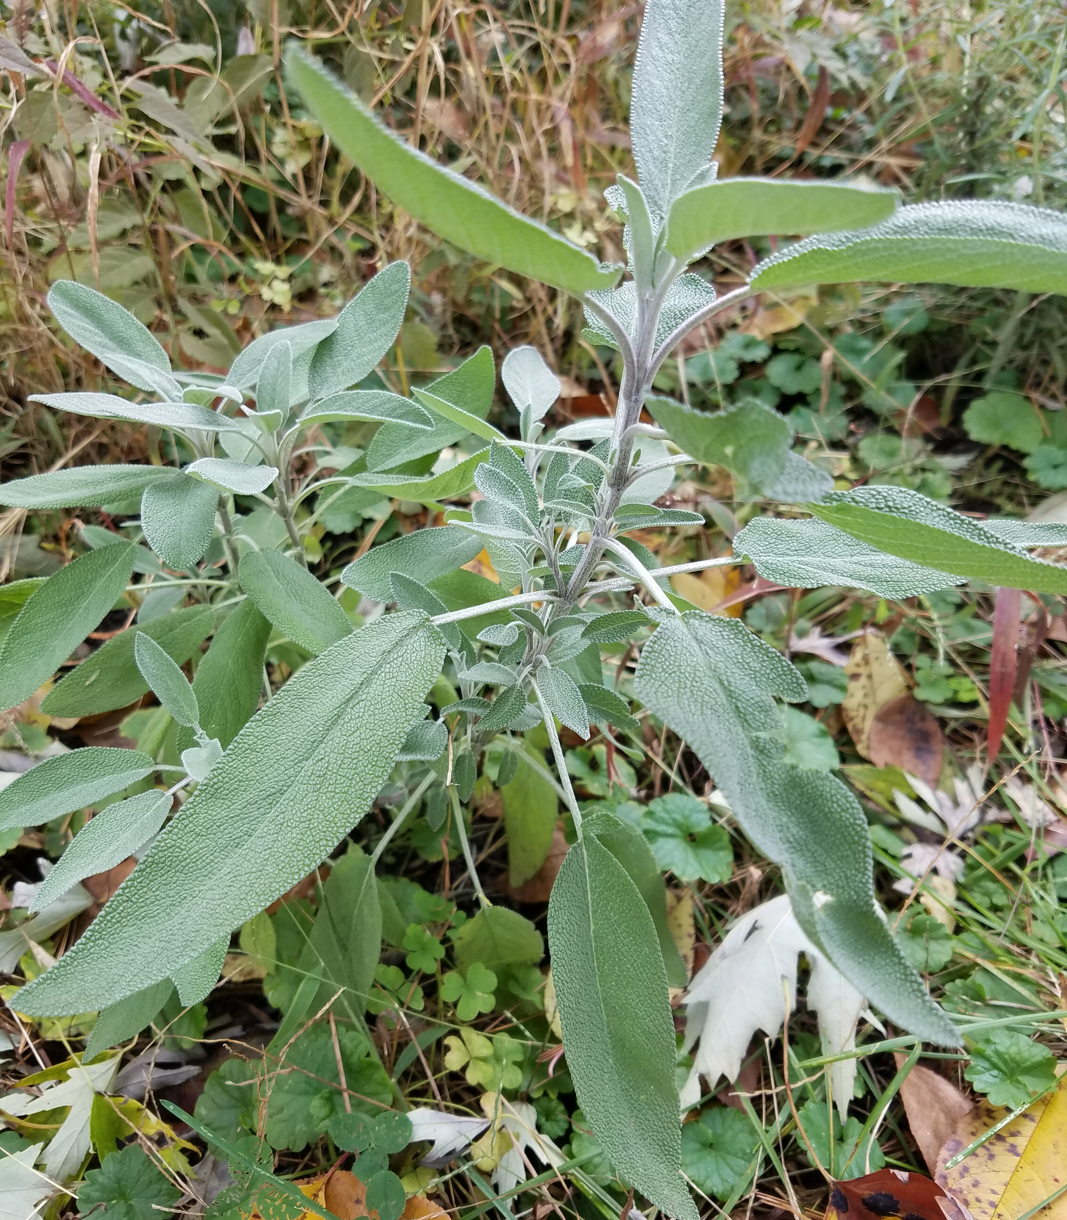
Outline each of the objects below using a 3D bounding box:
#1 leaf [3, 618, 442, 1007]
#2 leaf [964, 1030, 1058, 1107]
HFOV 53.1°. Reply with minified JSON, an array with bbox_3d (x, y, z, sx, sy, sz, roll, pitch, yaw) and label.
[{"bbox_3d":[-0.074,0.054,0.268,0.136,0.018,0.036,-43,69,-7],"label":"leaf"},{"bbox_3d":[0.169,0.162,0.378,0.033,0.008,0.030,-1,56,13],"label":"leaf"}]

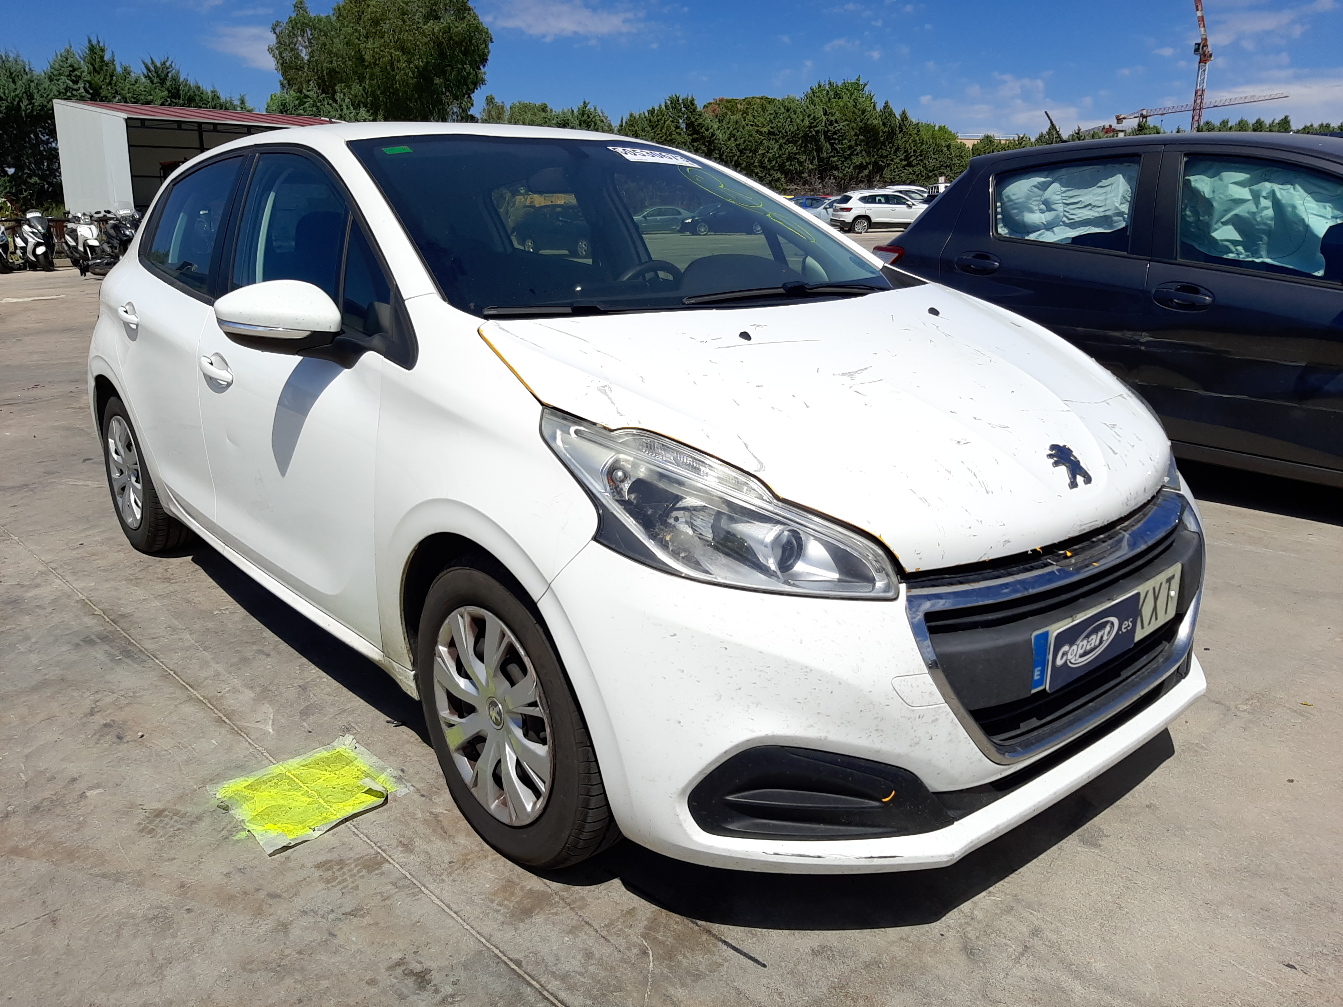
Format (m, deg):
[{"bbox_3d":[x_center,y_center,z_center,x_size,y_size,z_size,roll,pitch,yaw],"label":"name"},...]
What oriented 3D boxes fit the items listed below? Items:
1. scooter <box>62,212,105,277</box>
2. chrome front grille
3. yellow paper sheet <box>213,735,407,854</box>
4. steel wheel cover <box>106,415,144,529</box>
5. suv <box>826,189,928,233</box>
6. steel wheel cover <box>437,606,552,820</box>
[{"bbox_3d":[-11.766,-5.200,20.200,1.920,1.220,0.700,12,19,38],"label":"scooter"},{"bbox_3d":[0.740,0.219,1.789,0.950,0.350,0.140,-13,20,-39],"label":"chrome front grille"},{"bbox_3d":[-0.784,0.614,2.198,0.315,0.020,0.345,-13,20,-39],"label":"yellow paper sheet"},{"bbox_3d":[-1.988,-0.116,3.718,0.060,0.418,0.418,-13,20,-39],"label":"steel wheel cover"},{"bbox_3d":[8.530,-11.583,40.150,4.360,1.615,1.840,-2,15,-9],"label":"suv"},{"bbox_3d":[-0.320,0.390,1.874,0.060,0.418,0.418,-13,20,-39],"label":"steel wheel cover"}]

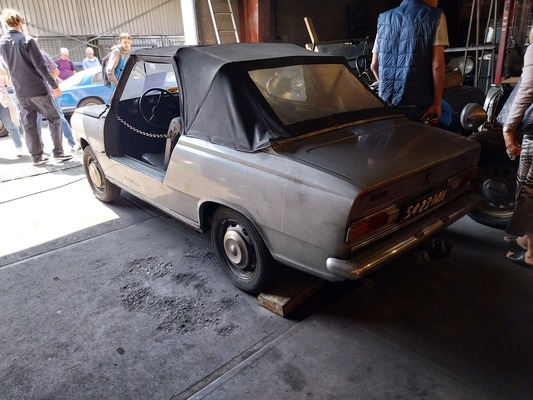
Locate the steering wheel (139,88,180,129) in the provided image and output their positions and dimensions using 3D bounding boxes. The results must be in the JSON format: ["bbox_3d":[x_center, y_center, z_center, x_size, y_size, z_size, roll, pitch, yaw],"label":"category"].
[{"bbox_3d":[-0.930,-0.790,3.514,0.380,0.380,0.080,-18,0,-38],"label":"steering wheel"}]

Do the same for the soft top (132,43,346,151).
[{"bbox_3d":[-0.083,-0.847,2.946,1.380,0.540,1.640,-18,25,-38],"label":"soft top"}]

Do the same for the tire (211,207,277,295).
[{"bbox_3d":[-0.110,0.273,2.389,0.150,0.575,0.575,-18,25,-38],"label":"tire"}]

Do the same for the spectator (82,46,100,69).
[{"bbox_3d":[-3.929,-2.655,9.191,0.500,1.640,0.360,-8,21,-17],"label":"spectator"}]

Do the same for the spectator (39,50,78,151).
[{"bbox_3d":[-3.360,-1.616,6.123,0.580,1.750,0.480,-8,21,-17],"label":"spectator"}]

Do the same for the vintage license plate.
[{"bbox_3d":[0.848,0.026,2.157,0.470,0.105,0.020,-18,35,-38],"label":"vintage license plate"}]

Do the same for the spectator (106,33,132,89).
[{"bbox_3d":[-2.057,-1.503,5.778,0.520,1.700,0.540,14,25,37],"label":"spectator"}]

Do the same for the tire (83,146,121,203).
[{"bbox_3d":[-1.635,-0.276,4.022,0.150,0.575,0.575,-20,27,-41],"label":"tire"}]

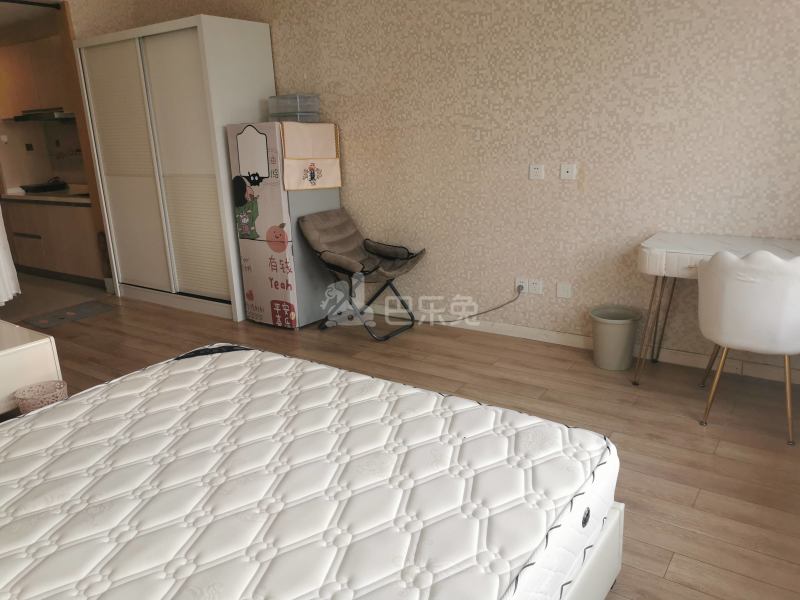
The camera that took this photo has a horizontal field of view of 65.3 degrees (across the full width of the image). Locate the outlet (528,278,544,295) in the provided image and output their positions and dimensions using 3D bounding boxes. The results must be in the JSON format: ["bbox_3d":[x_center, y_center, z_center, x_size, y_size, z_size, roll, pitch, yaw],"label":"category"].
[{"bbox_3d":[0.824,-0.076,3.759,0.086,0.086,0.010,8,19,34],"label":"outlet"}]

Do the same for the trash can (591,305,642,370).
[{"bbox_3d":[1.177,0.212,3.420,0.259,0.292,0.259,-2,16,1],"label":"trash can"}]

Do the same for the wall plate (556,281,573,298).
[{"bbox_3d":[0.966,-0.062,3.661,0.086,0.086,0.010,8,19,34],"label":"wall plate"}]

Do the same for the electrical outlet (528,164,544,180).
[{"bbox_3d":[0.784,-0.731,3.578,0.086,0.086,0.010,8,19,34],"label":"electrical outlet"}]

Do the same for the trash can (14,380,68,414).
[{"bbox_3d":[-1.618,0.524,2.860,0.210,0.243,0.210,-2,16,1],"label":"trash can"}]

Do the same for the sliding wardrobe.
[{"bbox_3d":[-1.659,-0.989,4.870,1.487,2.037,0.603,8,19,34],"label":"sliding wardrobe"}]

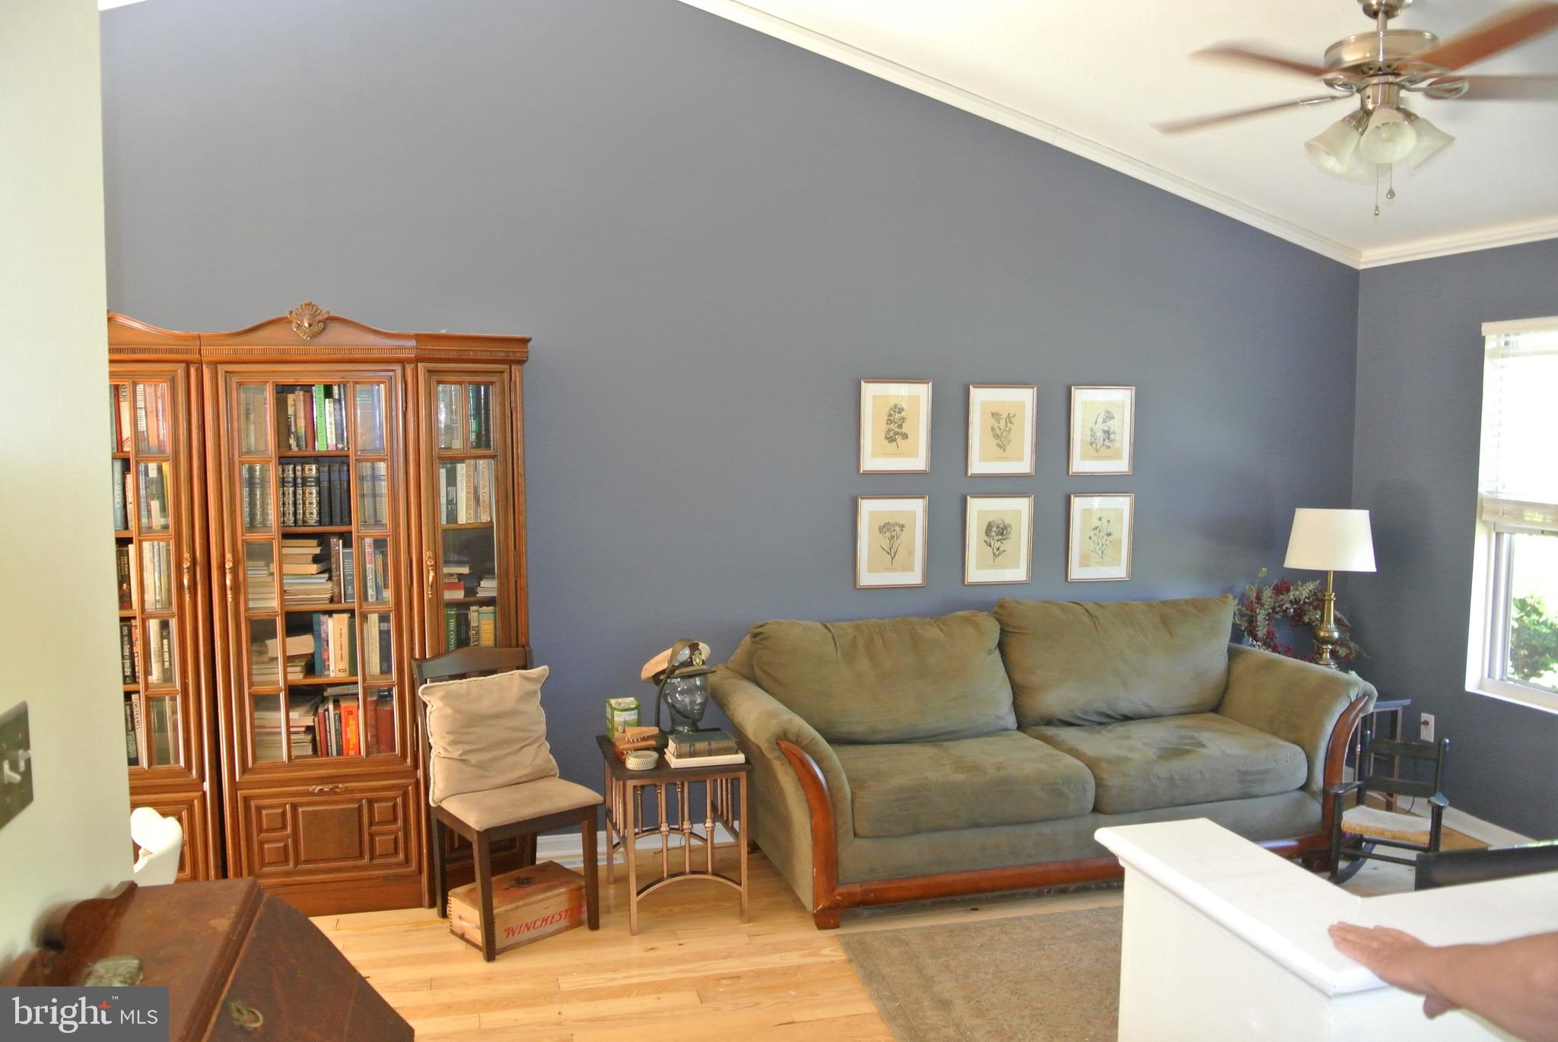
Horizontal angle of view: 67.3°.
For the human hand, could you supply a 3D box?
[{"bbox_3d":[0.690,0.503,1.310,0.090,0.070,0.155,-2,6,-26],"label":"human hand"}]

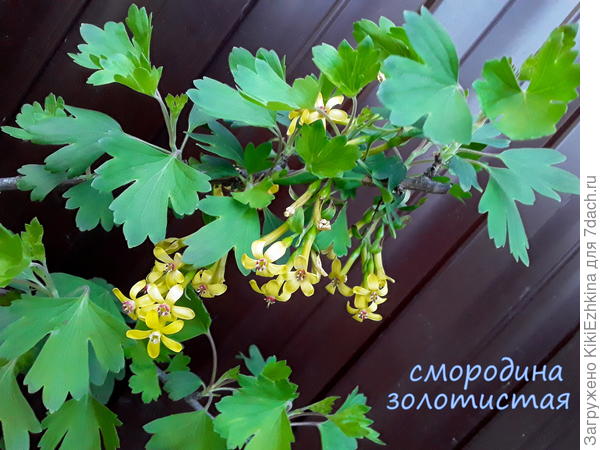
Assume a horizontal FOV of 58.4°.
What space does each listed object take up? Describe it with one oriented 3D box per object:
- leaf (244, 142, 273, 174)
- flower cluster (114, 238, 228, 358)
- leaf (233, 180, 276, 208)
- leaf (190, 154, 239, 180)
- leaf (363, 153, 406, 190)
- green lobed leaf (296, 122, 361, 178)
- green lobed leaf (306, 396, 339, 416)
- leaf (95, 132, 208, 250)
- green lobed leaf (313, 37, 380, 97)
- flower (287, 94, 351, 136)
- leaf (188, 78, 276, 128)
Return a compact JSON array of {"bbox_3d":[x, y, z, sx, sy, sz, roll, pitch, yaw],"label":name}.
[{"bbox_3d":[-0.023,-0.036,0.292,0.016,0.018,0.004,5,-21,2],"label":"leaf"},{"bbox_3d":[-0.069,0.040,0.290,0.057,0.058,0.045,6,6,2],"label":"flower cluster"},{"bbox_3d":[-0.023,-0.016,0.276,0.022,0.006,0.017,5,53,3],"label":"leaf"},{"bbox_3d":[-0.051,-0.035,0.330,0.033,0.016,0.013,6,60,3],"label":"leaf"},{"bbox_3d":[0.046,-0.029,0.290,0.023,0.021,0.007,5,-24,-4],"label":"leaf"},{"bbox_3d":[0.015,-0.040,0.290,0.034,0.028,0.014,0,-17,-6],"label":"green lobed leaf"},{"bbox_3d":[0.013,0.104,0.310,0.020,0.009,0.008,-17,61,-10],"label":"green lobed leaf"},{"bbox_3d":[-0.075,-0.018,0.272,0.059,0.059,0.013,5,-24,5],"label":"leaf"},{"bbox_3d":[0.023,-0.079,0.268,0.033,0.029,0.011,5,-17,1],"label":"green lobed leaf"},{"bbox_3d":[0.009,-0.058,0.278,0.031,0.021,0.012,5,-17,1],"label":"flower"},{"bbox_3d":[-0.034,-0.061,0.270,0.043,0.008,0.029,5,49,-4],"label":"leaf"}]

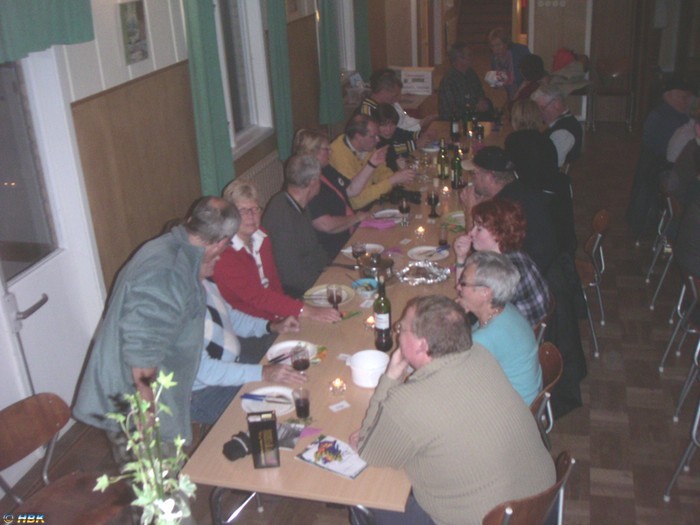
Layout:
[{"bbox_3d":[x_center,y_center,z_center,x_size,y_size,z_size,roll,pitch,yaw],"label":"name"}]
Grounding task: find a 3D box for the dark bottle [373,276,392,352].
[{"bbox_3d":[0.135,0.210,3.208,0.074,0.322,0.074,3,23,14],"label":"dark bottle"}]

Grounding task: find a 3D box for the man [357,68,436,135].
[{"bbox_3d":[0.509,-0.830,6.341,0.800,1.340,0.540,3,23,14],"label":"man"}]

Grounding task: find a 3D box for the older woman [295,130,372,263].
[{"bbox_3d":[-0.088,-0.221,4.882,0.720,1.280,0.530,9,26,27],"label":"older woman"}]

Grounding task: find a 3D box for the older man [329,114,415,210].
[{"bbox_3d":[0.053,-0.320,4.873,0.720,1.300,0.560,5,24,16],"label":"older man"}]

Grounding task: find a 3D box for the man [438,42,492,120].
[{"bbox_3d":[1.026,-1.294,6.996,0.520,1.380,0.700,2,23,8],"label":"man"}]

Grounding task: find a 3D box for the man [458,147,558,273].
[{"bbox_3d":[0.902,-0.045,4.396,0.750,1.240,0.540,8,26,24],"label":"man"}]

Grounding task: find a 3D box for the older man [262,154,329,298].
[{"bbox_3d":[-0.100,0.060,4.309,0.760,1.280,0.540,-3,22,1],"label":"older man"}]

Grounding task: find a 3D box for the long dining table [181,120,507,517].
[{"bbox_3d":[0.421,0.061,4.667,0.720,0.740,4.980,4,24,13],"label":"long dining table"}]

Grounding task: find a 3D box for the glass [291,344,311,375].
[{"bbox_3d":[-0.182,0.376,2.826,0.072,0.152,0.072,4,24,13],"label":"glass"}]

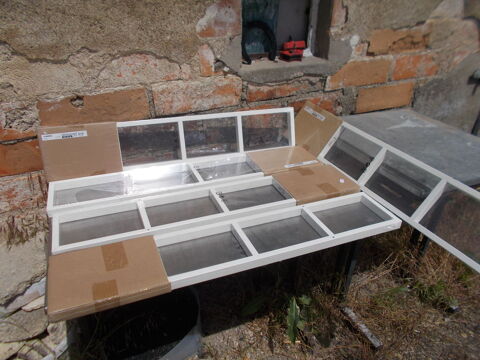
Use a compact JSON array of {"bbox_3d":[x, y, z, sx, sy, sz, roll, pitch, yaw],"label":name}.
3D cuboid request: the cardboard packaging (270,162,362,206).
[{"bbox_3d":[0.279,0.016,1.351,0.273,0.029,0.193,-10,31,-21],"label":"cardboard packaging"}]

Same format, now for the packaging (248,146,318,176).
[{"bbox_3d":[0.179,-0.081,1.532,0.269,0.029,0.193,-10,31,-21],"label":"packaging"}]

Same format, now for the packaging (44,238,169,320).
[{"bbox_3d":[-0.336,0.243,0.928,0.274,0.029,0.197,-10,31,-20],"label":"packaging"}]

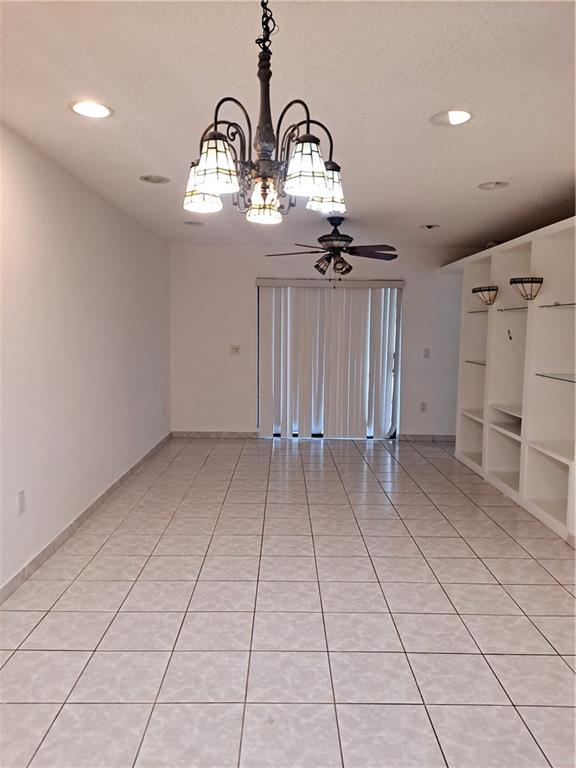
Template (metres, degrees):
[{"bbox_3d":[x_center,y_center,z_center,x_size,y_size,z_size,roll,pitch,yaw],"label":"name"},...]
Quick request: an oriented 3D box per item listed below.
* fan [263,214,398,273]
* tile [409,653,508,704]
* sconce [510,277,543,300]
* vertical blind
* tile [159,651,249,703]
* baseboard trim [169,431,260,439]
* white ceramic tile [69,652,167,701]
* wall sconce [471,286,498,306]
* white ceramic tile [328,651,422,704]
[{"bbox_3d":[0.433,-1.245,5.030,1.320,0.508,1.320,1,6,0],"label":"fan"},{"bbox_3d":[0.690,1.210,2.278,0.336,0.010,0.336,1,6,0],"label":"tile"},{"bbox_3d":[1.816,-0.728,4.298,0.178,0.158,0.290,1,6,0],"label":"sconce"},{"bbox_3d":[0.521,-0.278,6.909,1.800,1.991,0.120,1,6,0],"label":"vertical blind"},{"bbox_3d":[-0.331,1.198,2.275,0.336,0.010,0.336,1,6,0],"label":"tile"},{"bbox_3d":[-0.932,0.652,7.030,1.091,0.080,0.012,1,6,0],"label":"baseboard trim"},{"bbox_3d":[-0.672,1.194,2.267,0.336,0.010,0.336,1,6,0],"label":"white ceramic tile"},{"bbox_3d":[1.810,-0.816,5.146,0.178,0.158,0.290,1,6,0],"label":"wall sconce"},{"bbox_3d":[0.350,1.206,2.279,0.336,0.010,0.336,1,6,0],"label":"white ceramic tile"}]

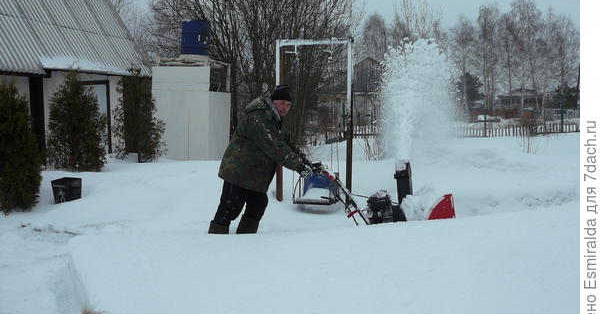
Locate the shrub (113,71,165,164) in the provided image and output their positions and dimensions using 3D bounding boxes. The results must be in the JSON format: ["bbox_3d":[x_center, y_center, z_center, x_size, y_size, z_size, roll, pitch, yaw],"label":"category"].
[{"bbox_3d":[-3.035,-0.733,11.400,0.950,1.820,0.950,1,4,0],"label":"shrub"}]

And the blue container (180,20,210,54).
[{"bbox_3d":[-2.101,-2.393,12.200,0.580,0.710,0.580,1,4,0],"label":"blue container"}]

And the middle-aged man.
[{"bbox_3d":[-0.380,0.142,5.550,0.920,1.600,0.620,2,4,16],"label":"middle-aged man"}]

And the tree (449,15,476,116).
[{"bbox_3d":[14.731,-8.159,55.000,2.700,9.600,2.700,1,4,0],"label":"tree"}]

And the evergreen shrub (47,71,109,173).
[{"bbox_3d":[-3.610,-0.533,9.800,0.950,1.750,0.950,1,4,0],"label":"evergreen shrub"}]

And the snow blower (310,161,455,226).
[{"bbox_3d":[0.716,0.467,5.400,1.270,0.900,0.600,2,4,16],"label":"snow blower"}]

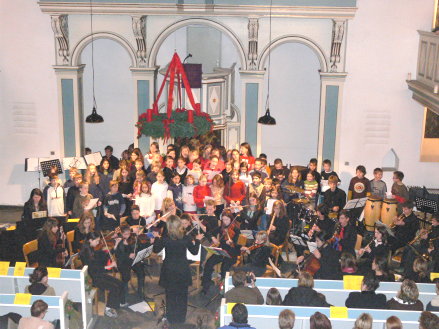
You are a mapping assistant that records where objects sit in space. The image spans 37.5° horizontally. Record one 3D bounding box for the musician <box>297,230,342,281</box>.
[{"bbox_3d":[1.389,1.632,9.978,0.800,1.254,0.580,-3,14,-17],"label":"musician"}]

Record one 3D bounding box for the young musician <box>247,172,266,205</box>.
[{"bbox_3d":[0.734,0.810,13.183,0.420,1.340,0.300,4,15,12],"label":"young musician"}]

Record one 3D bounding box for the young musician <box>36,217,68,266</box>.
[{"bbox_3d":[-2.530,1.511,10.266,0.750,1.260,0.520,10,15,36],"label":"young musician"}]

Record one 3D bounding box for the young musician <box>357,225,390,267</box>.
[{"bbox_3d":[2.410,1.579,10.379,0.750,1.250,0.480,-5,15,-21],"label":"young musician"}]

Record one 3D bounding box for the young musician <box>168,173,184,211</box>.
[{"bbox_3d":[-0.876,0.815,13.169,0.400,1.330,0.300,-1,14,-7],"label":"young musician"}]

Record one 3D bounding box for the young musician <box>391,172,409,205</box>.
[{"bbox_3d":[3.520,0.757,12.838,0.320,1.297,0.400,-11,18,-39],"label":"young musician"}]

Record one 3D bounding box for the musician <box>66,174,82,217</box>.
[{"bbox_3d":[-2.725,0.847,12.267,0.400,1.358,0.300,-1,14,-8],"label":"musician"}]

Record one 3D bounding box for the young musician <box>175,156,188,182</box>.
[{"bbox_3d":[-0.784,0.533,13.322,0.400,1.420,0.300,1,12,0],"label":"young musician"}]

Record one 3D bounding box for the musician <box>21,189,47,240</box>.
[{"bbox_3d":[-3.512,1.054,12.318,0.480,1.250,0.650,-1,12,-8],"label":"musician"}]

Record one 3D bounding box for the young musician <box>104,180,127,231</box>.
[{"bbox_3d":[-2.018,0.971,12.449,0.440,1.400,0.320,-2,13,-11],"label":"young musician"}]

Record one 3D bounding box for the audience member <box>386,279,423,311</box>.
[{"bbox_3d":[2.484,2.070,8.730,0.500,1.300,0.720,1,14,2],"label":"audience member"}]

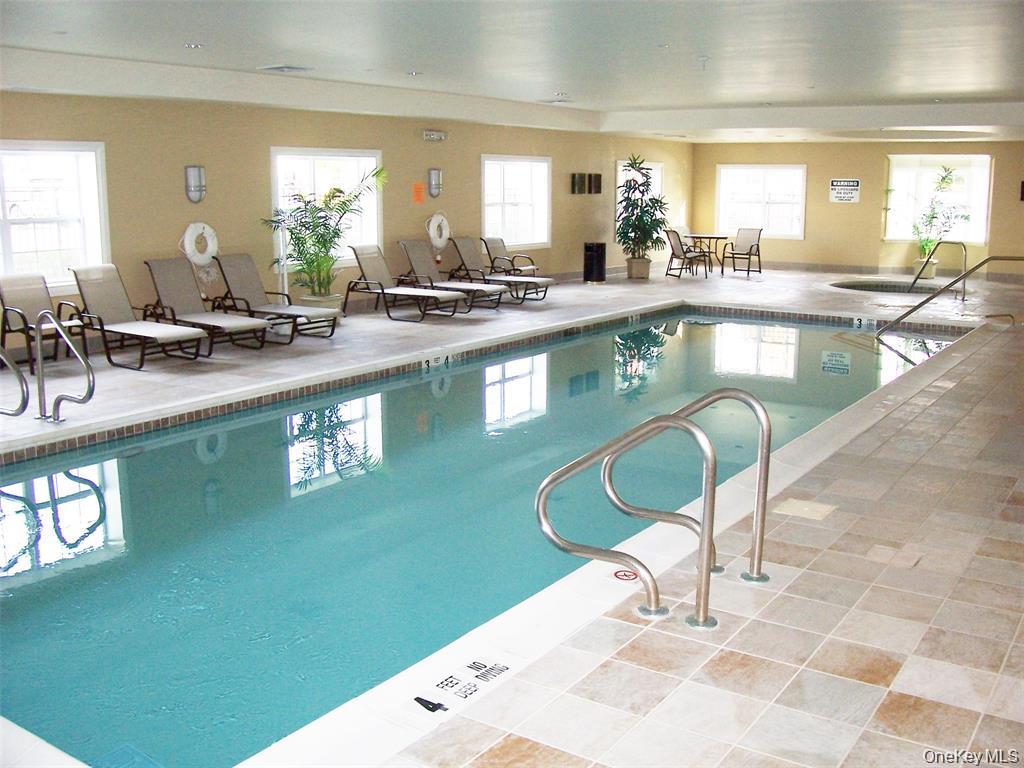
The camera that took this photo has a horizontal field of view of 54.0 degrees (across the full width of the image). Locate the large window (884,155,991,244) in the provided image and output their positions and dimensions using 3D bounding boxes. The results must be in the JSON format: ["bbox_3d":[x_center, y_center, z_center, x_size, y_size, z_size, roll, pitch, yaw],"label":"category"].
[{"bbox_3d":[8.176,-3.535,19.304,1.860,1.650,0.120,7,13,34],"label":"large window"}]

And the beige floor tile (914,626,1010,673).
[{"bbox_3d":[1.660,0.983,3.699,0.300,0.010,0.300,7,13,34],"label":"beige floor tile"}]

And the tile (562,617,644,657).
[{"bbox_3d":[0.349,0.957,3.791,0.200,0.010,0.300,7,13,34],"label":"tile"}]

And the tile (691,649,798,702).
[{"bbox_3d":[0.825,1.032,3.560,0.300,0.010,0.300,7,13,34],"label":"tile"}]

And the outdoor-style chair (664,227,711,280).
[{"bbox_3d":[3.363,-2.486,19.205,0.693,0.897,0.612,-4,12,-19],"label":"outdoor-style chair"}]

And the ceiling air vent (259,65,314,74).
[{"bbox_3d":[-2.534,-3.520,11.280,0.460,0.040,0.460,7,13,34],"label":"ceiling air vent"}]

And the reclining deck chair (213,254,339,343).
[{"bbox_3d":[-2.596,-0.970,11.280,1.600,0.910,0.670,7,13,34],"label":"reclining deck chair"}]

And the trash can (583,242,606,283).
[{"bbox_3d":[1.514,-2.202,18.306,0.400,0.710,0.400,1,11,7],"label":"trash can"}]

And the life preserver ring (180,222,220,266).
[{"bbox_3d":[-3.526,-1.577,11.397,0.100,0.510,0.510,7,13,34],"label":"life preserver ring"}]

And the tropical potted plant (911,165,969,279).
[{"bbox_3d":[8.316,-3.119,19.445,1.122,2.213,1.020,8,13,34],"label":"tropical potted plant"}]

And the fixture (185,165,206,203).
[{"bbox_3d":[-3.555,-2.252,11.337,0.122,0.408,0.235,8,13,34],"label":"fixture"}]

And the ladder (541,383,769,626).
[{"bbox_3d":[0.610,0.449,4.268,0.836,0.826,0.663,8,13,34],"label":"ladder"}]

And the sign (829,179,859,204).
[{"bbox_3d":[6.666,-3.856,20.128,0.610,0.460,0.020,7,13,34],"label":"sign"}]

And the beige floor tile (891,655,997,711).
[{"bbox_3d":[1.486,1.032,3.450,0.300,0.010,0.300,7,13,34],"label":"beige floor tile"}]

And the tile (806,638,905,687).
[{"bbox_3d":[1.224,0.989,3.562,0.300,0.010,0.300,7,13,34],"label":"tile"}]

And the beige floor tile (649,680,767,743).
[{"bbox_3d":[0.645,1.072,3.288,0.300,0.010,0.300,7,13,34],"label":"beige floor tile"}]

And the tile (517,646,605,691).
[{"bbox_3d":[0.186,1.018,3.601,0.205,0.010,0.300,7,13,34],"label":"tile"}]

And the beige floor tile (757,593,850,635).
[{"bbox_3d":[1.153,0.914,3.977,0.300,0.010,0.300,7,13,34],"label":"beige floor tile"}]

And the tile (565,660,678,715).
[{"bbox_3d":[0.395,1.051,3.479,0.300,0.010,0.300,7,13,34],"label":"tile"}]

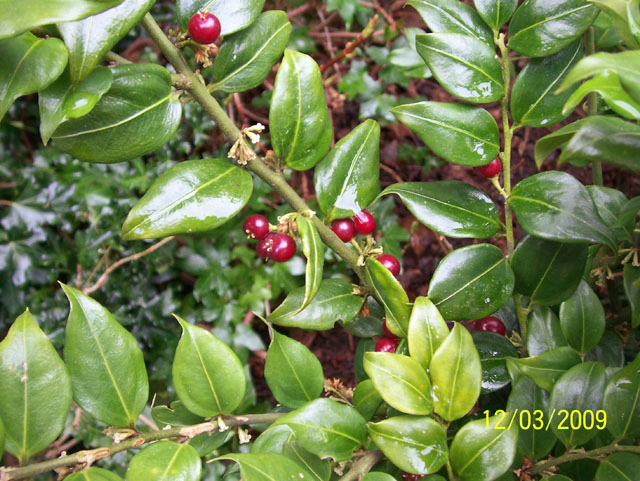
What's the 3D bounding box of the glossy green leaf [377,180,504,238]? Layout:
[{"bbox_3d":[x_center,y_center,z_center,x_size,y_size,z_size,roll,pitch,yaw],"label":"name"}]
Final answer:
[{"bbox_3d":[0.051,-0.013,0.300,0.053,0.010,0.022,19,62,10],"label":"glossy green leaf"}]

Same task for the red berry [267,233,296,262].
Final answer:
[{"bbox_3d":[-0.014,0.003,0.270,0.011,0.011,0.011,0,40,0],"label":"red berry"}]

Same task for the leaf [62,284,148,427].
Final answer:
[{"bbox_3d":[-0.066,0.034,0.210,0.022,0.008,0.050,-29,76,-11],"label":"leaf"}]

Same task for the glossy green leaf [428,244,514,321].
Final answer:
[{"bbox_3d":[0.057,0.016,0.265,0.037,0.007,0.028,-30,73,-9],"label":"glossy green leaf"}]

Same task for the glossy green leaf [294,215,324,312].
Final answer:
[{"bbox_3d":[-0.005,0.008,0.265,0.008,0.014,0.037,11,70,-32],"label":"glossy green leaf"}]

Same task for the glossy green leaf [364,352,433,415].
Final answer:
[{"bbox_3d":[0.024,0.043,0.212,0.028,0.006,0.015,38,76,15],"label":"glossy green leaf"}]

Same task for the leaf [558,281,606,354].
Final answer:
[{"bbox_3d":[0.125,0.037,0.335,0.021,0.007,0.035,1,84,-6],"label":"leaf"}]

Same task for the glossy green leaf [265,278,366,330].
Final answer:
[{"bbox_3d":[-0.002,0.028,0.295,0.041,0.008,0.019,-13,61,-8],"label":"glossy green leaf"}]

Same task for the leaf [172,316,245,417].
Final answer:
[{"bbox_3d":[-0.036,0.038,0.215,0.021,0.006,0.035,-25,67,-15],"label":"leaf"}]

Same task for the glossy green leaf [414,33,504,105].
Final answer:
[{"bbox_3d":[0.053,-0.067,0.264,0.039,0.007,0.024,27,68,-12],"label":"glossy green leaf"}]

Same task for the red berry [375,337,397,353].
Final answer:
[{"bbox_3d":[0.029,0.048,0.310,0.010,0.010,0.010,0,40,0],"label":"red berry"}]

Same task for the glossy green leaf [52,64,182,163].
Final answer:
[{"bbox_3d":[-0.068,-0.042,0.237,0.045,0.009,0.028,-20,75,-6],"label":"glossy green leaf"}]

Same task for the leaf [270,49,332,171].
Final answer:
[{"bbox_3d":[-0.007,-0.047,0.252,0.023,0.042,0.007,1,8,0],"label":"leaf"}]

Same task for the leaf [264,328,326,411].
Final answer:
[{"bbox_3d":[-0.012,0.050,0.275,0.021,0.037,0.006,-33,16,-10],"label":"leaf"}]

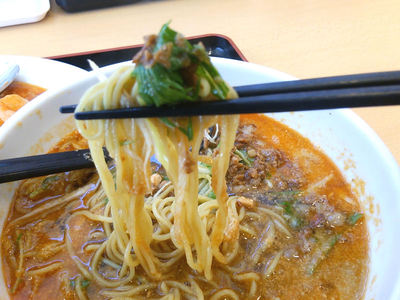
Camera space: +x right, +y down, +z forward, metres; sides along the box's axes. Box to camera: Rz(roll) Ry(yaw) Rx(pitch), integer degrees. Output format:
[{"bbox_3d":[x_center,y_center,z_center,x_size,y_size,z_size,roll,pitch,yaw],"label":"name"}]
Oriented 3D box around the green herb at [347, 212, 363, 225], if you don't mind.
[{"bbox_3d":[0.085,0.038,0.191,0.010,0.003,0.005,-22,49,-23],"label":"green herb"}]

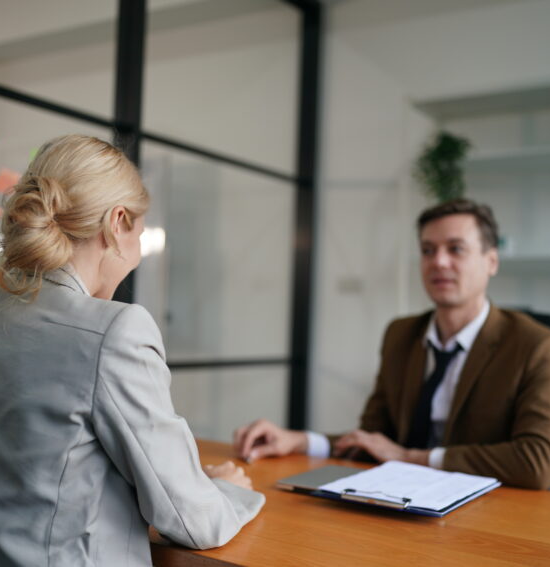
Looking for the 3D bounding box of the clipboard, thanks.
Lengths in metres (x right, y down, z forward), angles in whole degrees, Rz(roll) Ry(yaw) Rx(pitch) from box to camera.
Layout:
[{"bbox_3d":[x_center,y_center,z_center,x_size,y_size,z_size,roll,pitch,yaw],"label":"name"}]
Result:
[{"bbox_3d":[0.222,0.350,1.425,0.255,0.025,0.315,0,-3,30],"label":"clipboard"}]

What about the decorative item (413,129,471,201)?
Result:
[{"bbox_3d":[0.757,-0.520,3.737,0.200,0.320,0.180,0,-3,33],"label":"decorative item"}]

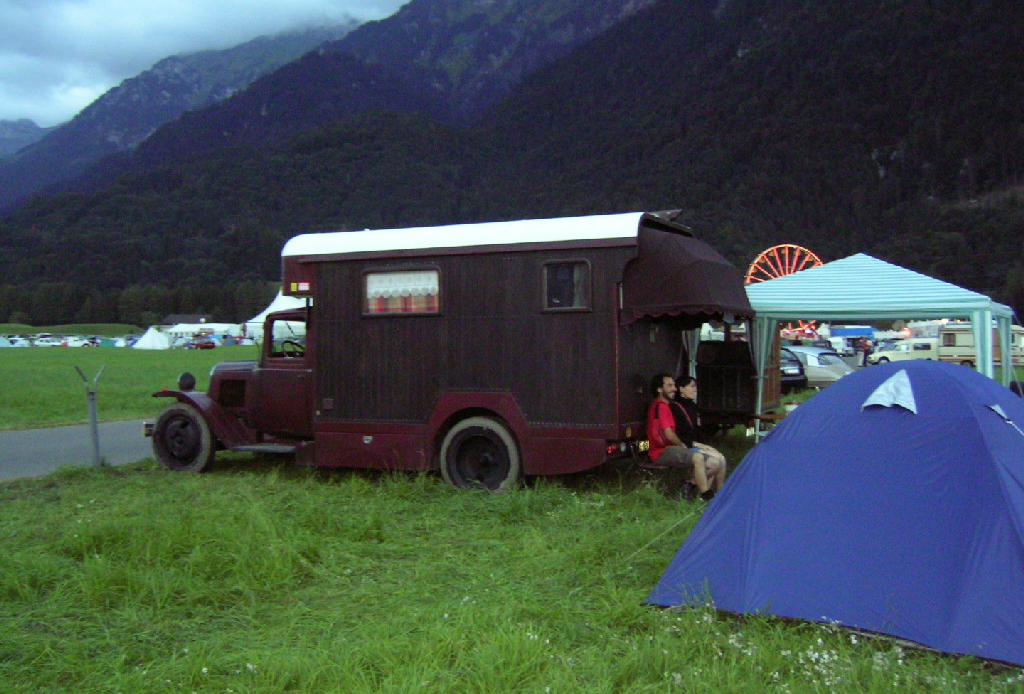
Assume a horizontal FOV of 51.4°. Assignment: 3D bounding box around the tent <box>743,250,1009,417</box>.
[{"bbox_3d":[4.055,0.220,12.416,3.000,2.620,3.000,0,0,29],"label":"tent"}]

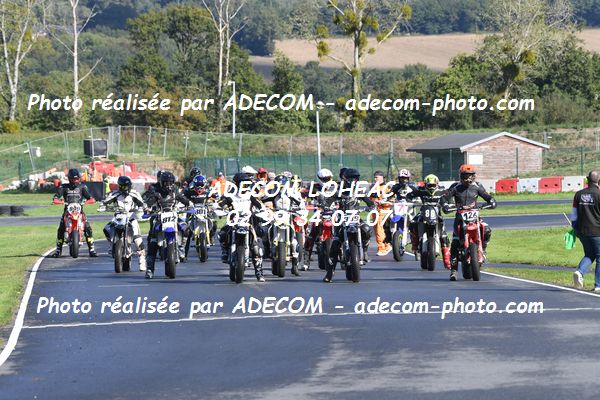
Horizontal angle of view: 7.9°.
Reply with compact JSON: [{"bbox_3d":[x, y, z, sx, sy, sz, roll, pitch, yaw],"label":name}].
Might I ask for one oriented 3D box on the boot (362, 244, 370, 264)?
[{"bbox_3d":[1.036,0.841,67.500,0.130,0.330,0.290,0,0,-9],"label":"boot"}]

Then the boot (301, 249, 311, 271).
[{"bbox_3d":[0.100,1.038,74.600,0.140,0.360,0.290,0,0,20],"label":"boot"}]

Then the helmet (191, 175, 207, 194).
[{"bbox_3d":[-1.939,-0.284,83.600,0.250,0.290,0.330,0,15,-3],"label":"helmet"}]

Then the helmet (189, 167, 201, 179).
[{"bbox_3d":[-2.195,-0.546,91.000,0.250,0.280,0.320,0,5,10],"label":"helmet"}]

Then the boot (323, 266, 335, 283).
[{"bbox_3d":[0.431,1.093,65.500,0.140,0.320,0.290,0,0,25],"label":"boot"}]

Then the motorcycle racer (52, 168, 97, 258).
[{"bbox_3d":[-4.502,0.270,86.500,0.900,1.770,0.750,0,0,0],"label":"motorcycle racer"}]

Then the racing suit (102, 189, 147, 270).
[{"bbox_3d":[-3.078,0.517,76.000,0.780,1.450,0.650,0,0,5],"label":"racing suit"}]

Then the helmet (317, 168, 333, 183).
[{"bbox_3d":[0.431,-0.389,73.300,0.260,0.280,0.330,0,0,-8],"label":"helmet"}]

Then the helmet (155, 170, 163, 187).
[{"bbox_3d":[-2.666,-0.417,84.000,0.250,0.280,0.330,0,0,0],"label":"helmet"}]

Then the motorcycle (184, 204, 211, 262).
[{"bbox_3d":[-1.952,0.657,85.000,0.800,1.170,2.050,0,0,-3],"label":"motorcycle"}]

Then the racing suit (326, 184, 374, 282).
[{"bbox_3d":[0.775,0.491,66.500,0.750,1.500,0.750,0,0,-3],"label":"racing suit"}]

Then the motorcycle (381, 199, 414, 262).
[{"bbox_3d":[2.041,0.589,85.050,0.830,1.200,2.080,0,0,10],"label":"motorcycle"}]

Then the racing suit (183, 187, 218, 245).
[{"bbox_3d":[-1.947,0.411,84.800,0.700,1.320,0.680,0,0,2],"label":"racing suit"}]

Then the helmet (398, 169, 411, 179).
[{"bbox_3d":[2.049,-0.466,84.800,0.250,0.280,0.330,0,4,-2],"label":"helmet"}]

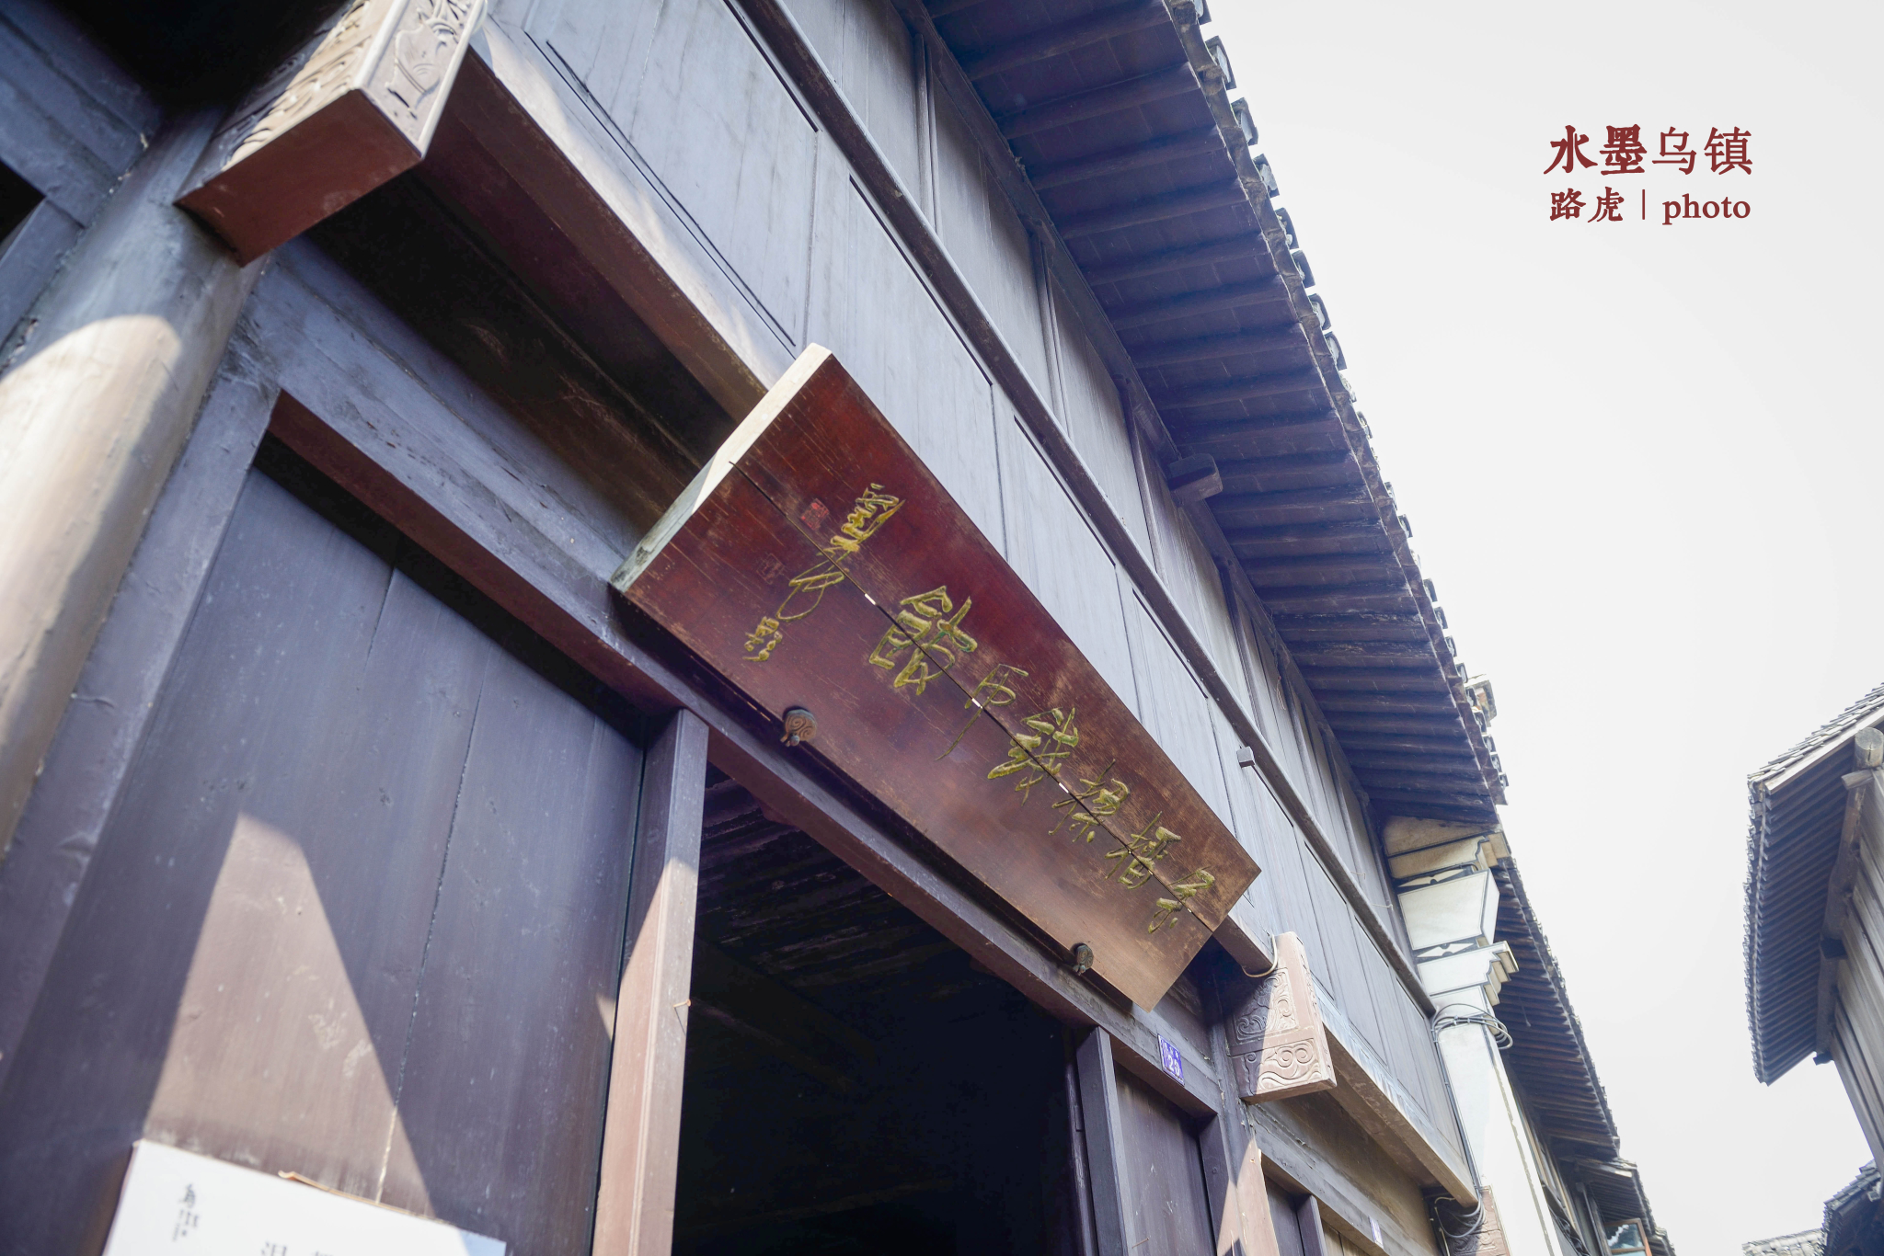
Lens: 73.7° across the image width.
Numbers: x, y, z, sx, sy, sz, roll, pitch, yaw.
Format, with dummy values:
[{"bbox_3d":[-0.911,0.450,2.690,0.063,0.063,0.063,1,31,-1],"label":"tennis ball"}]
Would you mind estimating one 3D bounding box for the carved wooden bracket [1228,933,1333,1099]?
[{"bbox_3d":[1.012,1.195,3.839,0.265,0.440,0.090,-20,-41,20],"label":"carved wooden bracket"}]

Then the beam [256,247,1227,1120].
[{"bbox_3d":[-0.021,0.502,2.526,0.120,0.195,3.270,-20,-41,20],"label":"beam"}]

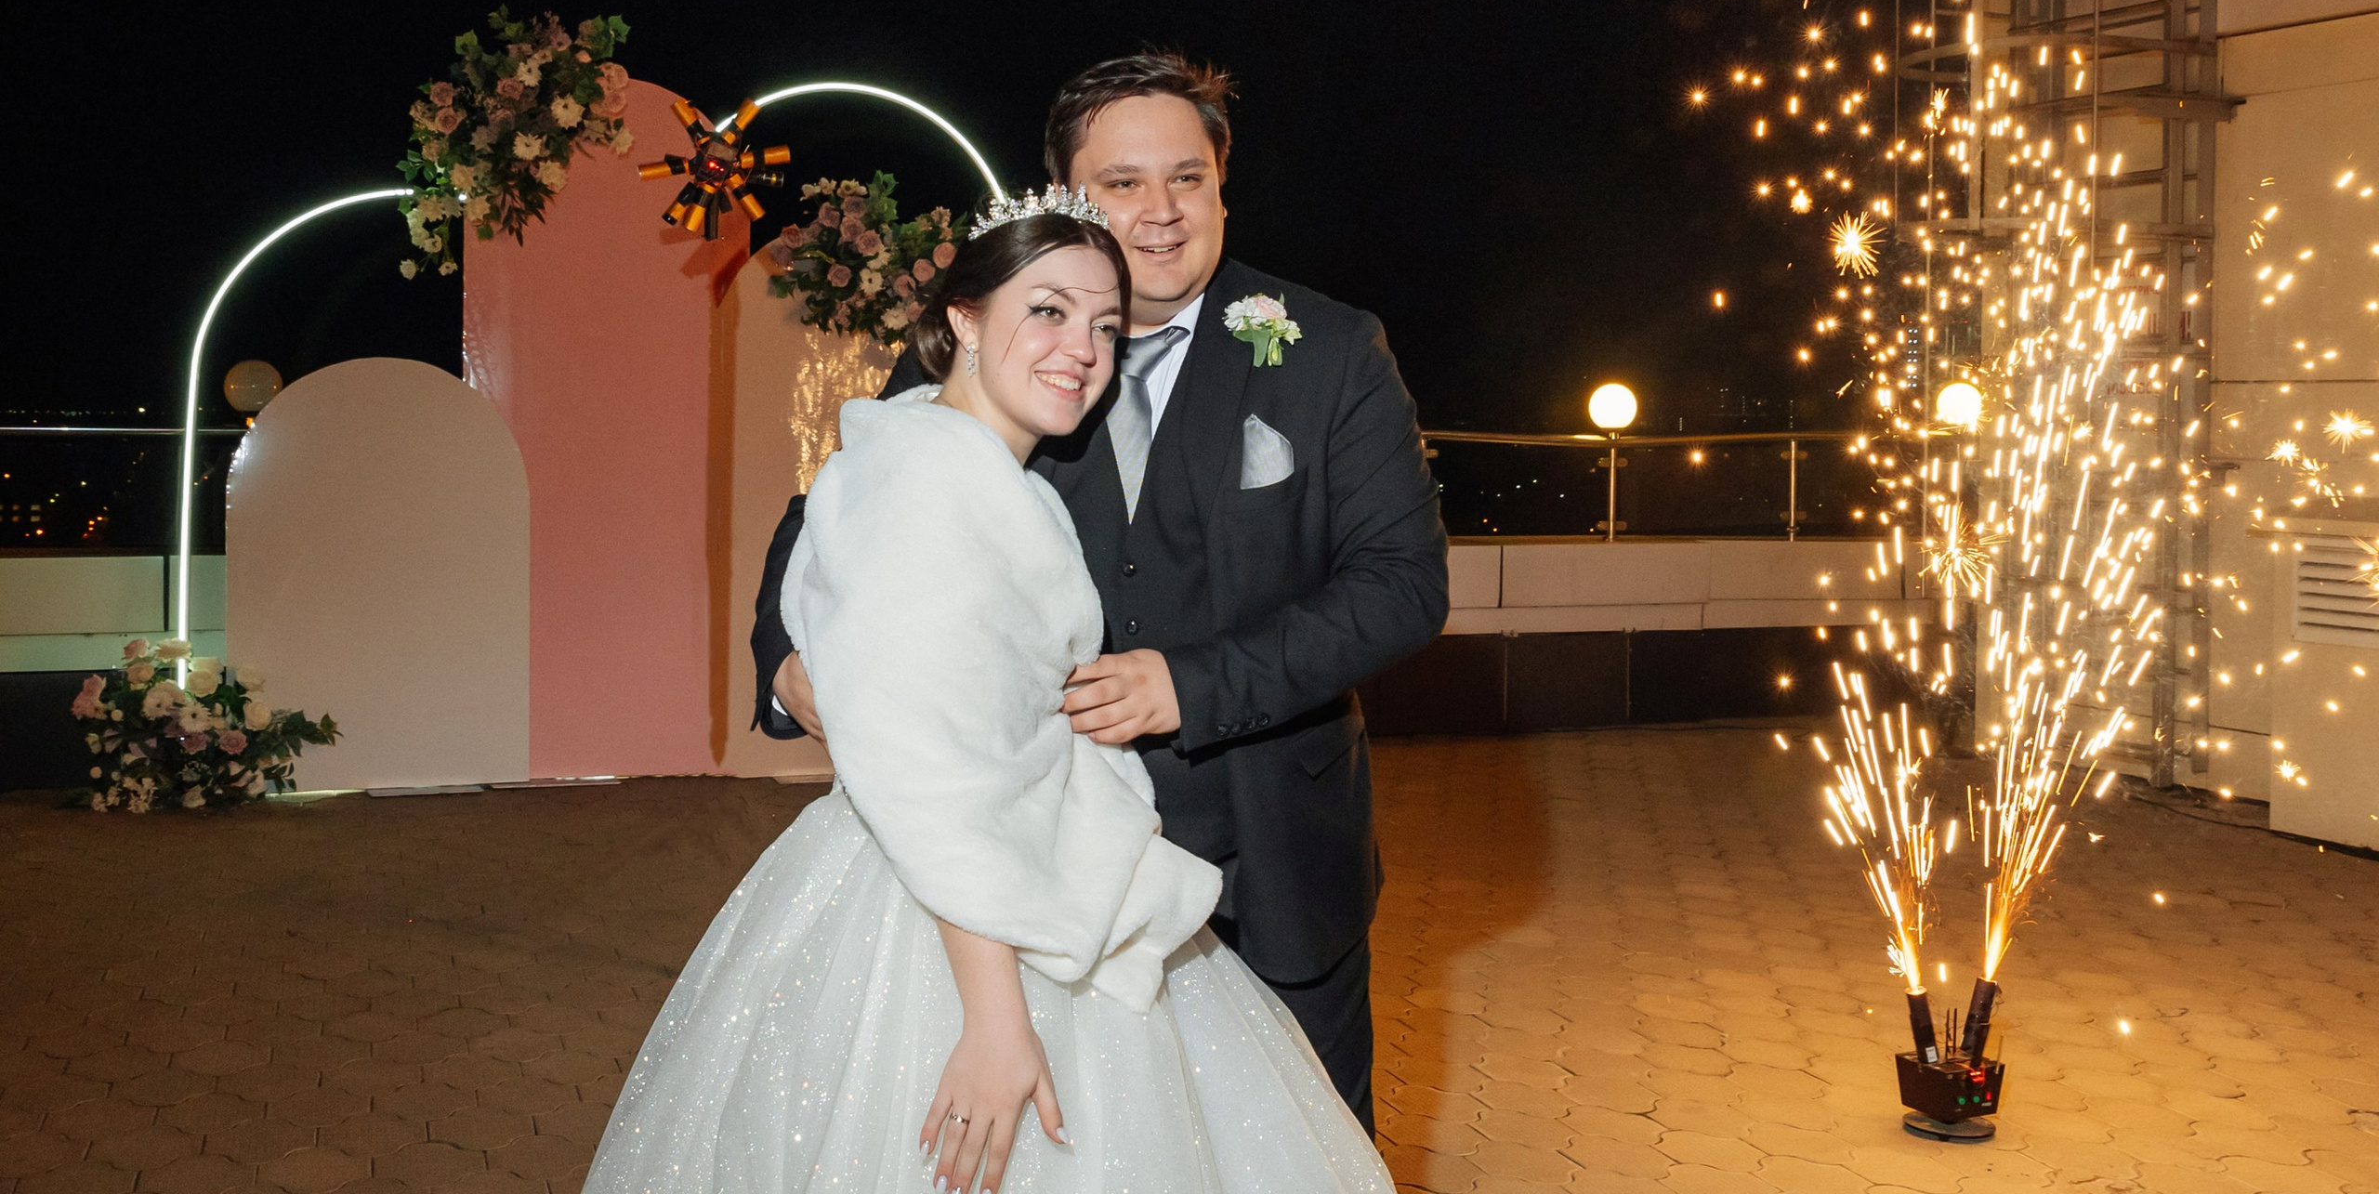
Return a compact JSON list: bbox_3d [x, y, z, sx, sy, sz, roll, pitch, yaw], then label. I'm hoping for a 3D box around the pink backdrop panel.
[{"bbox_3d":[-2.097,-0.585,8.512,1.030,2.500,0.060,-1,5,-14],"label":"pink backdrop panel"}]

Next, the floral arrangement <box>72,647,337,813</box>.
[{"bbox_3d":[-3.337,0.428,8.027,0.840,0.540,0.500,-1,5,-18],"label":"floral arrangement"}]

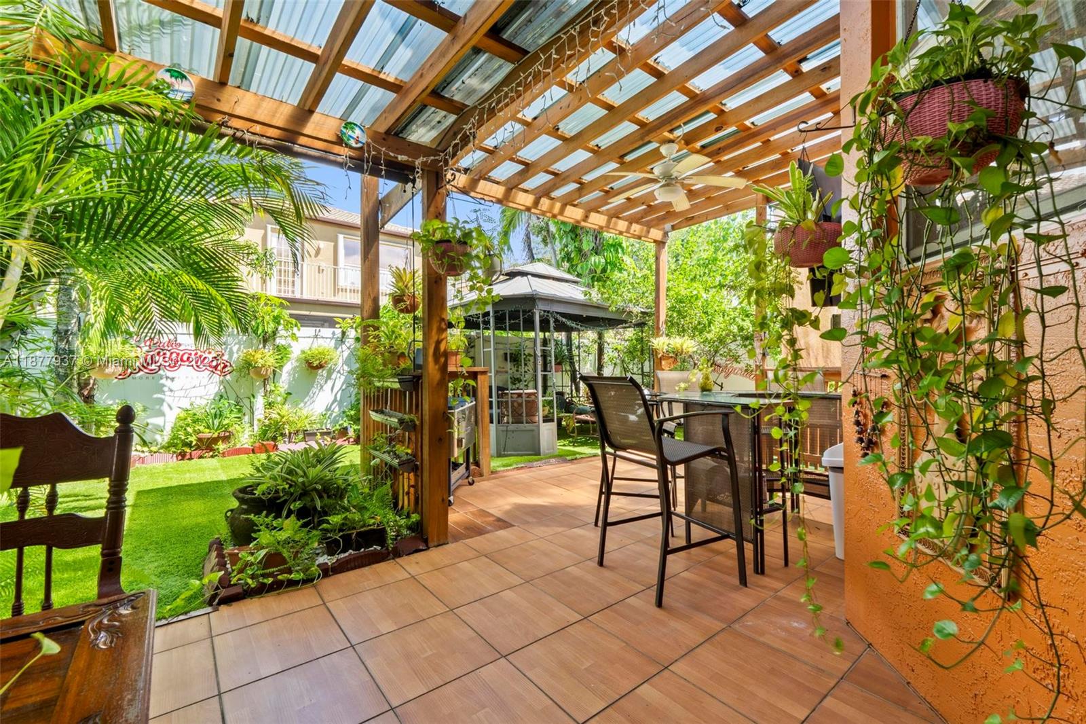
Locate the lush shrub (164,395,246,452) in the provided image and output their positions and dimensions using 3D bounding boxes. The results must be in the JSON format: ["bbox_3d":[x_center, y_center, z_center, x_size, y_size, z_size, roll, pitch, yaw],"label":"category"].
[{"bbox_3d":[-4.790,0.870,6.400,0.950,0.820,0.750,1,-1,-38],"label":"lush shrub"}]

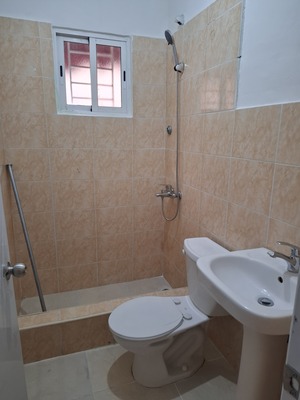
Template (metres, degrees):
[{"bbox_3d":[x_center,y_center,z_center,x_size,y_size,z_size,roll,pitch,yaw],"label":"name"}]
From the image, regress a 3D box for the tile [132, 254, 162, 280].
[{"bbox_3d":[-0.022,0.641,2.549,0.297,0.233,0.010,-4,15,-19],"label":"tile"}]

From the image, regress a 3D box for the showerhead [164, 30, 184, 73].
[{"bbox_3d":[0.162,-1.035,1.853,0.075,0.260,0.080,-24,20,-13],"label":"showerhead"}]

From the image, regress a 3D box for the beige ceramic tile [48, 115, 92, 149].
[{"bbox_3d":[-0.606,-0.518,2.032,0.329,0.248,0.010,-4,14,-19],"label":"beige ceramic tile"}]

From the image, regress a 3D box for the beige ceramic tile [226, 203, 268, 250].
[{"bbox_3d":[0.496,0.165,1.395,0.010,0.248,0.319,-4,14,-19],"label":"beige ceramic tile"}]

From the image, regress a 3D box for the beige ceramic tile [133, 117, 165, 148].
[{"bbox_3d":[-0.005,-0.564,2.251,0.297,0.250,0.010,-4,15,-19],"label":"beige ceramic tile"}]

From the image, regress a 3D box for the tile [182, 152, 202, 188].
[{"bbox_3d":[0.288,-0.227,1.944,0.010,0.250,0.327,-4,15,-19],"label":"tile"}]

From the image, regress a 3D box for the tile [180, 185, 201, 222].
[{"bbox_3d":[0.285,0.016,2.004,0.010,0.250,0.327,-4,15,-19],"label":"tile"}]

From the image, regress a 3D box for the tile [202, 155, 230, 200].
[{"bbox_3d":[0.397,-0.151,1.645,0.010,0.250,0.327,-4,15,-19],"label":"tile"}]

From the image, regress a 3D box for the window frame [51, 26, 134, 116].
[{"bbox_3d":[-0.419,-0.948,2.036,0.590,0.600,0.080,-4,14,-19],"label":"window frame"}]

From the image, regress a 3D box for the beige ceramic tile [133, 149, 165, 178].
[{"bbox_3d":[-0.010,-0.315,2.308,0.285,0.250,0.012,-4,14,-19],"label":"beige ceramic tile"}]

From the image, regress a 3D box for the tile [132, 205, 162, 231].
[{"bbox_3d":[-0.019,0.164,2.416,0.283,0.248,0.010,-4,14,-19],"label":"tile"}]

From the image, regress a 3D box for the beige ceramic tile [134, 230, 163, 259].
[{"bbox_3d":[-0.018,0.406,2.479,0.285,0.250,0.012,-4,14,-19],"label":"beige ceramic tile"}]

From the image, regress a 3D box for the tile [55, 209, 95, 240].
[{"bbox_3d":[-0.617,0.206,2.206,0.329,0.248,0.010,-4,14,-19],"label":"tile"}]

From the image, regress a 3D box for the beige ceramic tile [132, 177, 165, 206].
[{"bbox_3d":[-0.015,-0.077,2.358,0.283,0.248,0.010,-4,14,-19],"label":"beige ceramic tile"}]

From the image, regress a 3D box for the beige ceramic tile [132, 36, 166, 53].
[{"bbox_3d":[0.004,-1.220,2.089,0.297,0.100,0.010,-4,15,-19],"label":"beige ceramic tile"}]

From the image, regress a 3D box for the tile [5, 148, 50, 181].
[{"bbox_3d":[-0.908,-0.257,2.000,0.305,0.250,0.010,-4,15,-19],"label":"tile"}]

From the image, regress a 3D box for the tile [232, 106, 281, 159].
[{"bbox_3d":[0.505,-0.323,1.304,0.012,0.250,0.330,-4,14,-19],"label":"tile"}]

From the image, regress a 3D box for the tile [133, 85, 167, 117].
[{"bbox_3d":[-0.005,-0.813,2.181,0.283,0.248,0.010,-4,14,-19],"label":"tile"}]

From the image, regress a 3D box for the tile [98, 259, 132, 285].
[{"bbox_3d":[-0.314,0.660,2.429,0.329,0.236,0.010,-4,14,-19],"label":"tile"}]

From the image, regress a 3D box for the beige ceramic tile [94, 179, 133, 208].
[{"bbox_3d":[-0.306,-0.058,2.269,0.327,0.250,0.010,-4,15,-19],"label":"beige ceramic tile"}]

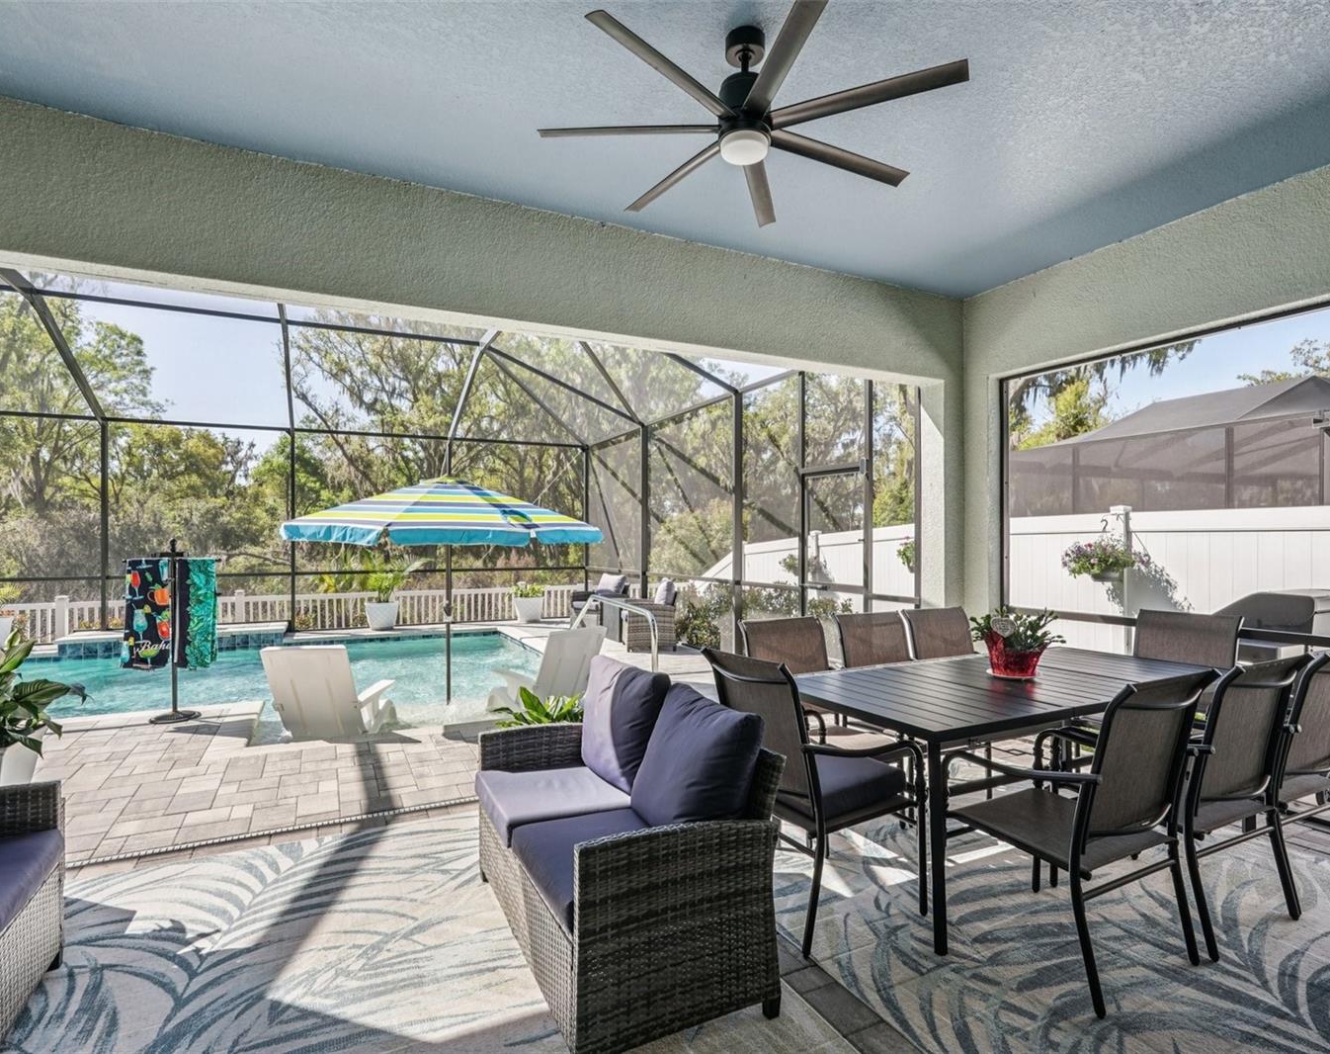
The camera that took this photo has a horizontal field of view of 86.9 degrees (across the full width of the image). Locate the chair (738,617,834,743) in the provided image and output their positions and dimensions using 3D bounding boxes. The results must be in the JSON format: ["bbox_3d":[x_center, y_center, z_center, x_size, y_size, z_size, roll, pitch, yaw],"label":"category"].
[{"bbox_3d":[0.715,0.948,3.383,0.570,0.950,0.660,0,-1,-27],"label":"chair"}]

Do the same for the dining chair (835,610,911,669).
[{"bbox_3d":[1.292,0.956,3.751,0.574,0.962,0.655,0,-1,-24],"label":"dining chair"}]

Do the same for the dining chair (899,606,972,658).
[{"bbox_3d":[1.765,0.957,3.988,0.570,0.950,0.660,0,-1,-29],"label":"dining chair"}]

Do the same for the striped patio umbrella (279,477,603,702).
[{"bbox_3d":[-1.872,0.610,6.100,2.550,2.100,2.550,0,-1,-26],"label":"striped patio umbrella"}]

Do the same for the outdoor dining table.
[{"bbox_3d":[1.617,1.054,3.211,2.135,0.735,0.943,0,-1,-27],"label":"outdoor dining table"}]

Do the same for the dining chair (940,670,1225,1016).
[{"bbox_3d":[1.377,0.936,2.377,0.570,0.950,0.660,0,-1,-27],"label":"dining chair"}]

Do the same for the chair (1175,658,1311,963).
[{"bbox_3d":[1.917,0.934,2.622,0.574,0.962,0.655,1,-1,-28],"label":"chair"}]

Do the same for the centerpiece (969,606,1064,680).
[{"bbox_3d":[1.630,0.522,3.256,0.380,0.330,0.360,0,-1,-27],"label":"centerpiece"}]

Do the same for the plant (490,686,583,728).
[{"bbox_3d":[-0.570,1.120,3.550,0.550,0.620,0.550,-1,-1,27],"label":"plant"}]

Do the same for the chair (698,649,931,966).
[{"bbox_3d":[0.545,0.935,2.652,0.655,0.962,0.574,1,-1,-28],"label":"chair"}]

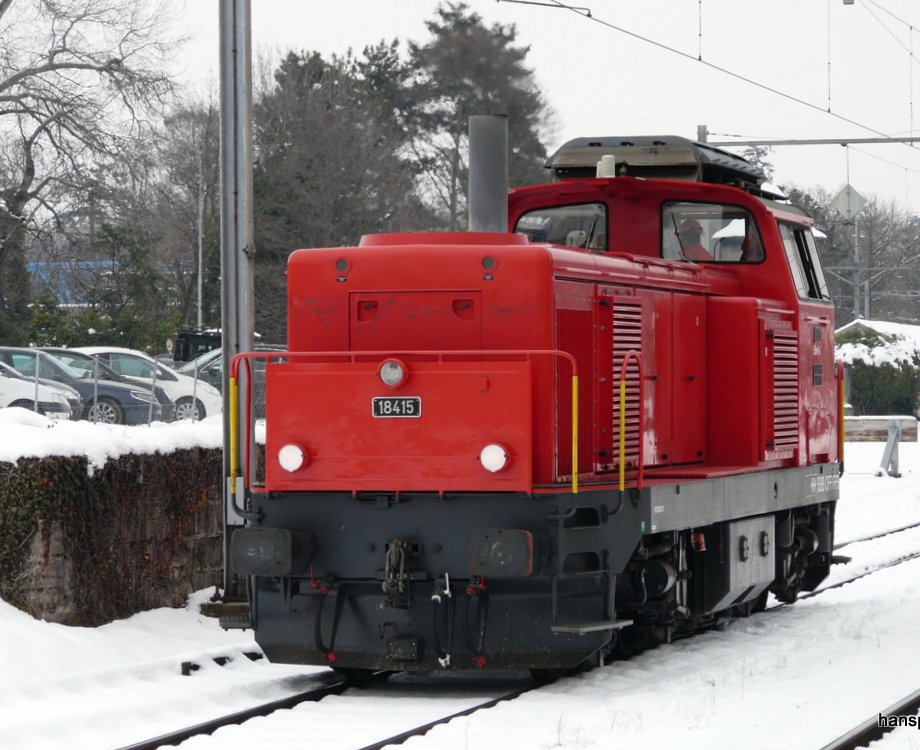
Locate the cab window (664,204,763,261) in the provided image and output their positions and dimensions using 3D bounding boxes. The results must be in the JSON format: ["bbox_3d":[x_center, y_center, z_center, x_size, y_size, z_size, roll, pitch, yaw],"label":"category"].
[{"bbox_3d":[2.335,-1.306,34.230,0.950,0.550,0.070,0,0,15],"label":"cab window"}]

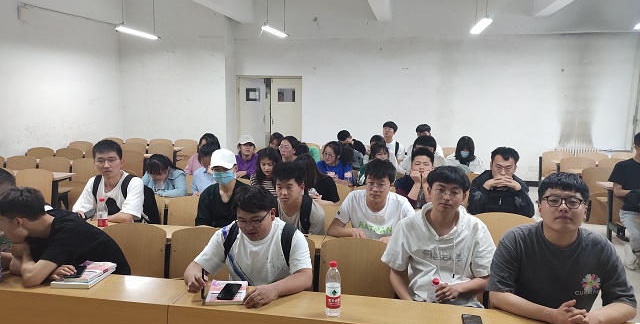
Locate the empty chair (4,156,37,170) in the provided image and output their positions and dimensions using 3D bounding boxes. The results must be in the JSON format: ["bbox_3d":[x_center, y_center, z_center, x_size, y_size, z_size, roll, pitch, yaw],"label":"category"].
[{"bbox_3d":[-3.888,0.359,5.341,0.460,0.810,0.500,2,9,12],"label":"empty chair"}]

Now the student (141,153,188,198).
[{"bbox_3d":[-1.483,0.466,4.130,0.460,1.100,0.620,2,9,12],"label":"student"}]

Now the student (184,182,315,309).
[{"bbox_3d":[-0.306,0.705,2.184,0.580,1.240,0.700,2,9,12],"label":"student"}]

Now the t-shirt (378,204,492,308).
[{"bbox_3d":[0.580,0.528,2.152,0.540,0.620,0.320,2,9,14],"label":"t-shirt"}]

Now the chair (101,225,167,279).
[{"bbox_3d":[-1.235,0.809,2.648,0.450,0.820,0.400,2,9,12],"label":"chair"}]

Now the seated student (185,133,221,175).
[{"bbox_3d":[-1.305,0.287,4.799,0.480,1.212,0.700,4,10,23],"label":"seated student"}]

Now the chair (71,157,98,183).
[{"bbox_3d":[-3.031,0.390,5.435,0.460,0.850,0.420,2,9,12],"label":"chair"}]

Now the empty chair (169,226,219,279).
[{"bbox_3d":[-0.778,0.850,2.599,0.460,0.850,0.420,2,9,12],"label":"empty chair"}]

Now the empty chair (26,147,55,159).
[{"bbox_3d":[-4.276,0.207,6.305,0.460,0.810,0.500,2,9,12],"label":"empty chair"}]

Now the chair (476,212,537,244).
[{"bbox_3d":[1.260,0.803,2.882,0.460,0.810,0.500,2,9,12],"label":"chair"}]

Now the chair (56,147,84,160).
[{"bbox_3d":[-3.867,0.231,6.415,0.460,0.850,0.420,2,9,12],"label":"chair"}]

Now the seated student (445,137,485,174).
[{"bbox_3d":[1.671,0.286,5.016,0.480,1.177,0.700,3,9,16],"label":"seated student"}]

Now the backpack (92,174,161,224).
[{"bbox_3d":[-1.506,0.350,3.415,0.430,0.490,0.300,2,9,12],"label":"backpack"}]

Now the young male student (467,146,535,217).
[{"bbox_3d":[1.461,0.532,3.461,0.580,1.300,0.650,3,9,16],"label":"young male student"}]

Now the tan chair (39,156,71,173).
[{"bbox_3d":[-3.426,0.370,5.286,0.460,0.810,0.500,2,9,12],"label":"tan chair"}]

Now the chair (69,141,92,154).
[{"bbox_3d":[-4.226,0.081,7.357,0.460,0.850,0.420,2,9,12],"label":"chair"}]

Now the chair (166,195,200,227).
[{"bbox_3d":[-1.085,0.694,3.436,0.450,0.820,0.400,2,9,12],"label":"chair"}]

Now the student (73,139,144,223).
[{"bbox_3d":[-1.610,0.482,3.333,0.570,1.320,0.660,2,9,12],"label":"student"}]

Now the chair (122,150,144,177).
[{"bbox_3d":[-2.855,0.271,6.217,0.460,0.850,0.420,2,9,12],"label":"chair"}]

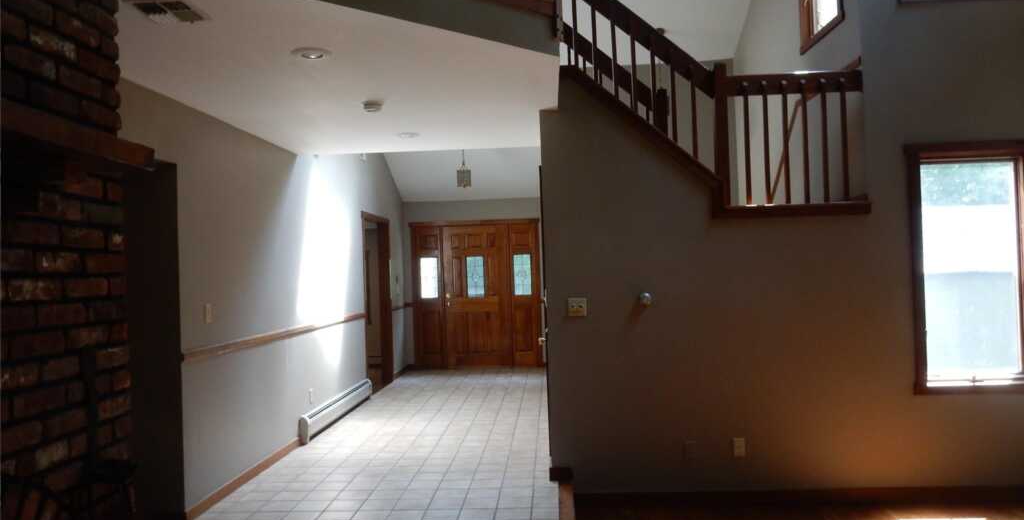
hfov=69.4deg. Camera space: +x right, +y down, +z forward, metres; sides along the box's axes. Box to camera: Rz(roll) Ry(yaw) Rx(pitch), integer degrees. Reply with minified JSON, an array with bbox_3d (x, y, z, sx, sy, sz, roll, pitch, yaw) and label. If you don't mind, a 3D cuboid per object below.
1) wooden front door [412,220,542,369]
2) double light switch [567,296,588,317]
[{"bbox_3d":[-0.514,0.496,10.575,1.872,2.099,0.140,-2,-1,3],"label":"wooden front door"},{"bbox_3d":[0.430,0.309,4.856,0.118,0.118,0.012,-2,-1,3],"label":"double light switch"}]

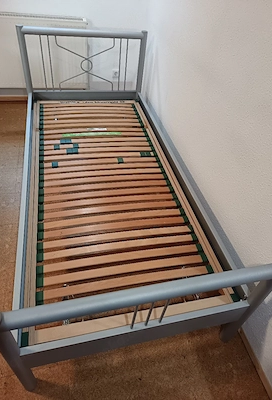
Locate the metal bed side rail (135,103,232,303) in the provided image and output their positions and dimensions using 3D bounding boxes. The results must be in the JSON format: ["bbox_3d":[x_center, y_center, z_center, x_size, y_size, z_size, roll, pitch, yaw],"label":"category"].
[{"bbox_3d":[0.220,-0.207,1.902,0.042,0.060,1.950,-5,46,-14],"label":"metal bed side rail"}]

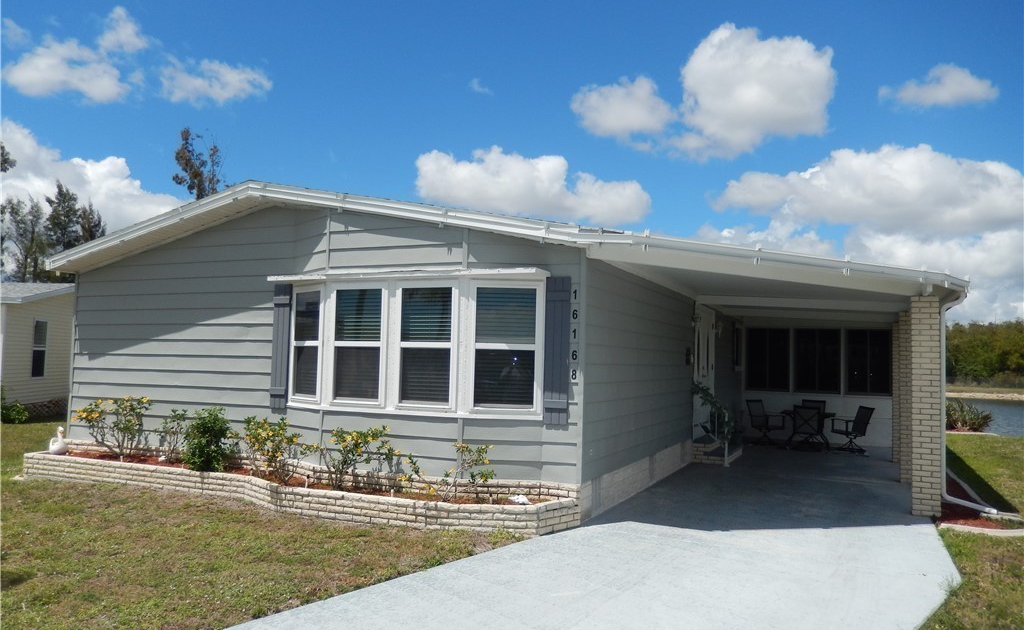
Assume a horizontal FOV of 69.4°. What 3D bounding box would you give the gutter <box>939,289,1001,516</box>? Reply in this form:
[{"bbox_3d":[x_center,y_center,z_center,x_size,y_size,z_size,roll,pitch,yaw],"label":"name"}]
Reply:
[{"bbox_3d":[4.984,0.963,8.093,0.570,2.440,0.260,-1,-4,25],"label":"gutter"}]

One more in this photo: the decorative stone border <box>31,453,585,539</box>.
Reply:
[{"bbox_3d":[-3.006,2.014,8.660,7.740,0.310,0.970,-1,-4,25],"label":"decorative stone border"}]

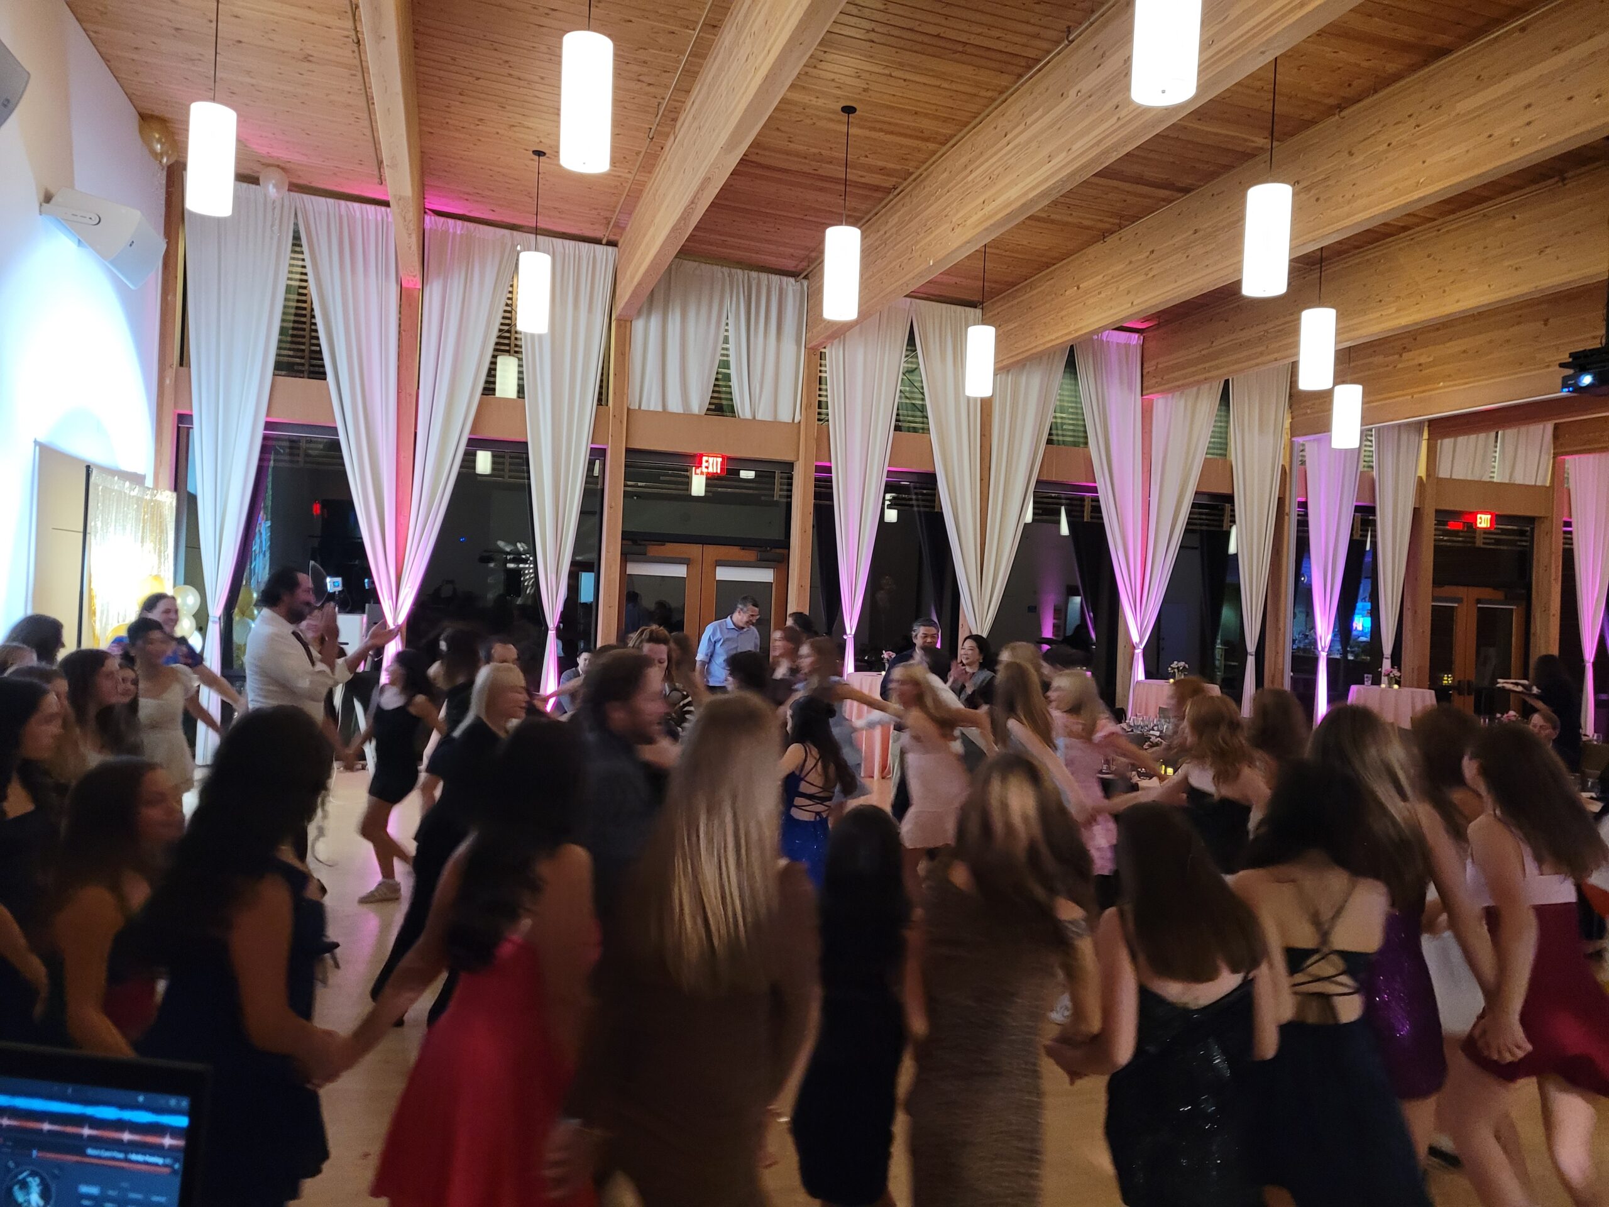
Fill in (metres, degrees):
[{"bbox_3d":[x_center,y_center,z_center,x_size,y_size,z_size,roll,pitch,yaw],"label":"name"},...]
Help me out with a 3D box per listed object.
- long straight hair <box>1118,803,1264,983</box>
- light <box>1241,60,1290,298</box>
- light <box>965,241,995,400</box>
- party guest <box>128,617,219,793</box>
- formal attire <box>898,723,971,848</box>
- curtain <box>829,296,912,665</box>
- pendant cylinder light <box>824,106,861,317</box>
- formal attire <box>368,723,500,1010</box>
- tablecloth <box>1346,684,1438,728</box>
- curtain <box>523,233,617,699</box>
[{"bbox_3d":[0.806,0.604,2.540,0.280,0.375,0.230,2,0,-7],"label":"long straight hair"},{"bbox_3d":[2.804,-2.566,7.285,0.252,1.426,0.252,2,0,-16],"label":"light"},{"bbox_3d":[1.697,-2.730,11.525,0.265,1.530,0.265,2,0,-16],"label":"light"},{"bbox_3d":[-3.551,0.877,6.800,0.560,1.600,0.380,2,0,-40],"label":"party guest"},{"bbox_3d":[0.646,0.915,6.000,0.290,0.611,0.340,2,0,-39],"label":"formal attire"},{"bbox_3d":[0.632,-0.827,13.643,0.995,5.360,0.250,2,0,-16],"label":"curtain"},{"bbox_3d":[0.302,-2.920,9.086,0.265,1.580,0.265,2,0,0],"label":"pendant cylinder light"},{"bbox_3d":[-1.440,1.082,4.900,0.600,1.242,0.460,2,0,-18],"label":"formal attire"},{"bbox_3d":[7.311,1.601,15.067,1.060,1.080,1.060,2,0,-16],"label":"tablecloth"},{"bbox_3d":[-2.455,-0.995,12.008,0.947,5.235,0.200,2,0,-16],"label":"curtain"}]

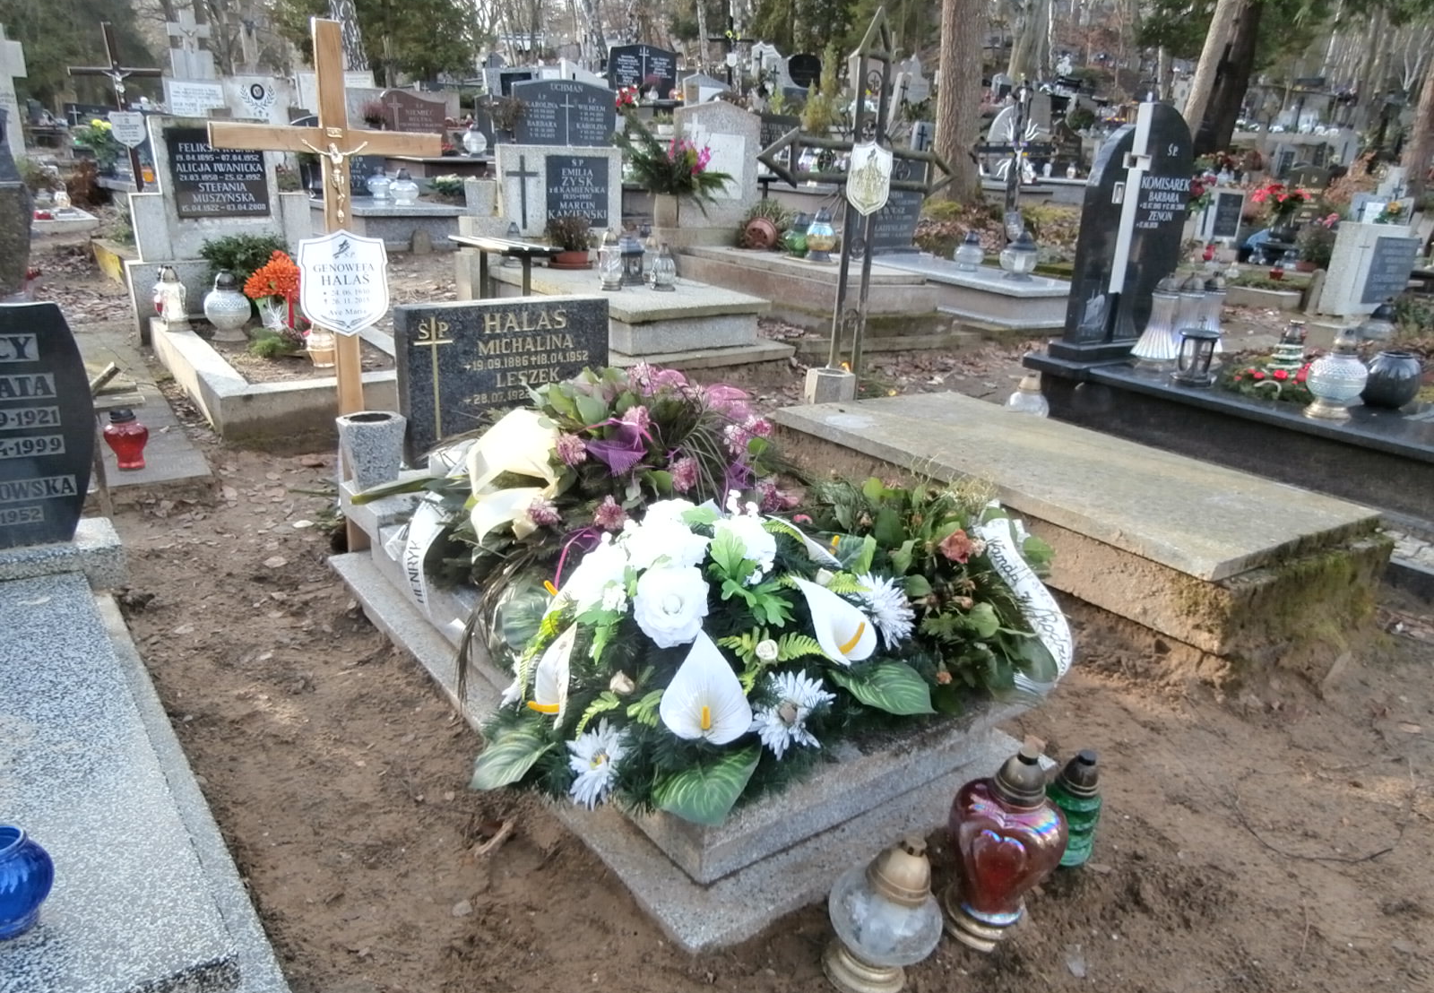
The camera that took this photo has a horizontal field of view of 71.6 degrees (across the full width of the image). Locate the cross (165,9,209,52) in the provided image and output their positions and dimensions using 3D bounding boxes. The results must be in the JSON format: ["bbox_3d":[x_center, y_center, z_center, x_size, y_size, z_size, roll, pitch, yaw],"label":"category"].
[{"bbox_3d":[-5.994,-5.271,11.258,0.450,0.460,0.120,-12,24,-36],"label":"cross"}]

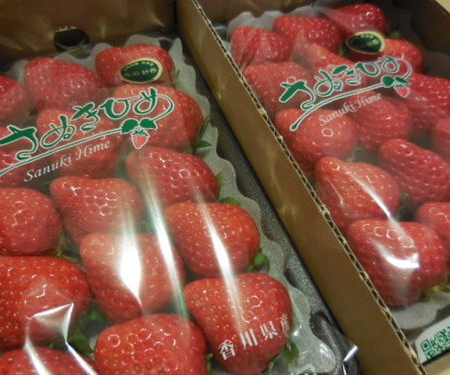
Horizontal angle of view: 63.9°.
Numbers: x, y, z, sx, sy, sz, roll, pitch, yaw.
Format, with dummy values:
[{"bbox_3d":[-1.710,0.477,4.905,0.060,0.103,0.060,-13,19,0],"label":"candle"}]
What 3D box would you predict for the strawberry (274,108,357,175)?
[{"bbox_3d":[0.048,-0.023,0.194,0.046,0.038,0.038,17,55,-28],"label":"strawberry"}]

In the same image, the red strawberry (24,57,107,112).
[{"bbox_3d":[-0.089,-0.056,0.204,0.043,0.034,0.034,17,55,-28],"label":"red strawberry"}]

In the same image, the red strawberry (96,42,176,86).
[{"bbox_3d":[-0.052,-0.066,0.212,0.045,0.035,0.035,17,55,-28],"label":"red strawberry"}]

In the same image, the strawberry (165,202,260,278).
[{"bbox_3d":[-0.005,0.021,0.145,0.038,0.031,0.031,23,55,11],"label":"strawberry"}]

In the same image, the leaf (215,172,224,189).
[{"bbox_3d":[-0.003,-0.004,0.188,0.005,0.003,0.009,0,59,-4],"label":"leaf"}]

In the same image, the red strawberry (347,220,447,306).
[{"bbox_3d":[0.077,0.034,0.162,0.045,0.038,0.038,17,55,-28],"label":"red strawberry"}]

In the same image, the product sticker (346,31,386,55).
[{"bbox_3d":[0.083,-0.086,0.214,0.024,0.001,0.017,1,79,8],"label":"product sticker"}]

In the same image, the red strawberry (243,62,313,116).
[{"bbox_3d":[0.030,-0.052,0.202,0.039,0.032,0.035,31,57,16],"label":"red strawberry"}]

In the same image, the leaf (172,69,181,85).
[{"bbox_3d":[-0.028,-0.064,0.208,0.006,0.009,0.006,-15,57,-15],"label":"leaf"}]

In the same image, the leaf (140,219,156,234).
[{"bbox_3d":[-0.037,0.019,0.173,0.008,0.004,0.007,0,59,-4],"label":"leaf"}]

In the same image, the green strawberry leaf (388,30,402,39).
[{"bbox_3d":[0.116,-0.105,0.247,0.009,0.006,0.007,-15,57,-15],"label":"green strawberry leaf"}]

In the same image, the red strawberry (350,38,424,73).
[{"bbox_3d":[0.100,-0.075,0.225,0.040,0.033,0.036,15,54,6],"label":"red strawberry"}]

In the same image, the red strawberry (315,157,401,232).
[{"bbox_3d":[0.060,0.004,0.164,0.039,0.032,0.035,34,58,19],"label":"red strawberry"}]

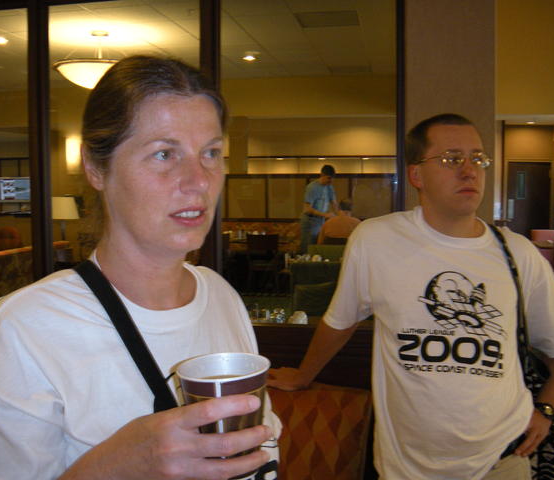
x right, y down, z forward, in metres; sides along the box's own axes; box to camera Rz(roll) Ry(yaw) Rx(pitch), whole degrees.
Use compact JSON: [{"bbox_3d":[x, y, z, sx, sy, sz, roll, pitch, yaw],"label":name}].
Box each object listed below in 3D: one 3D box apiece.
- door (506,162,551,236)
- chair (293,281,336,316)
[{"bbox_3d":[5.700,-0.688,14.692,0.940,2.080,0.070,1,5,9],"label":"door"},{"bbox_3d":[0.411,0.754,4.144,0.480,0.880,0.560,-1,5,-15],"label":"chair"}]

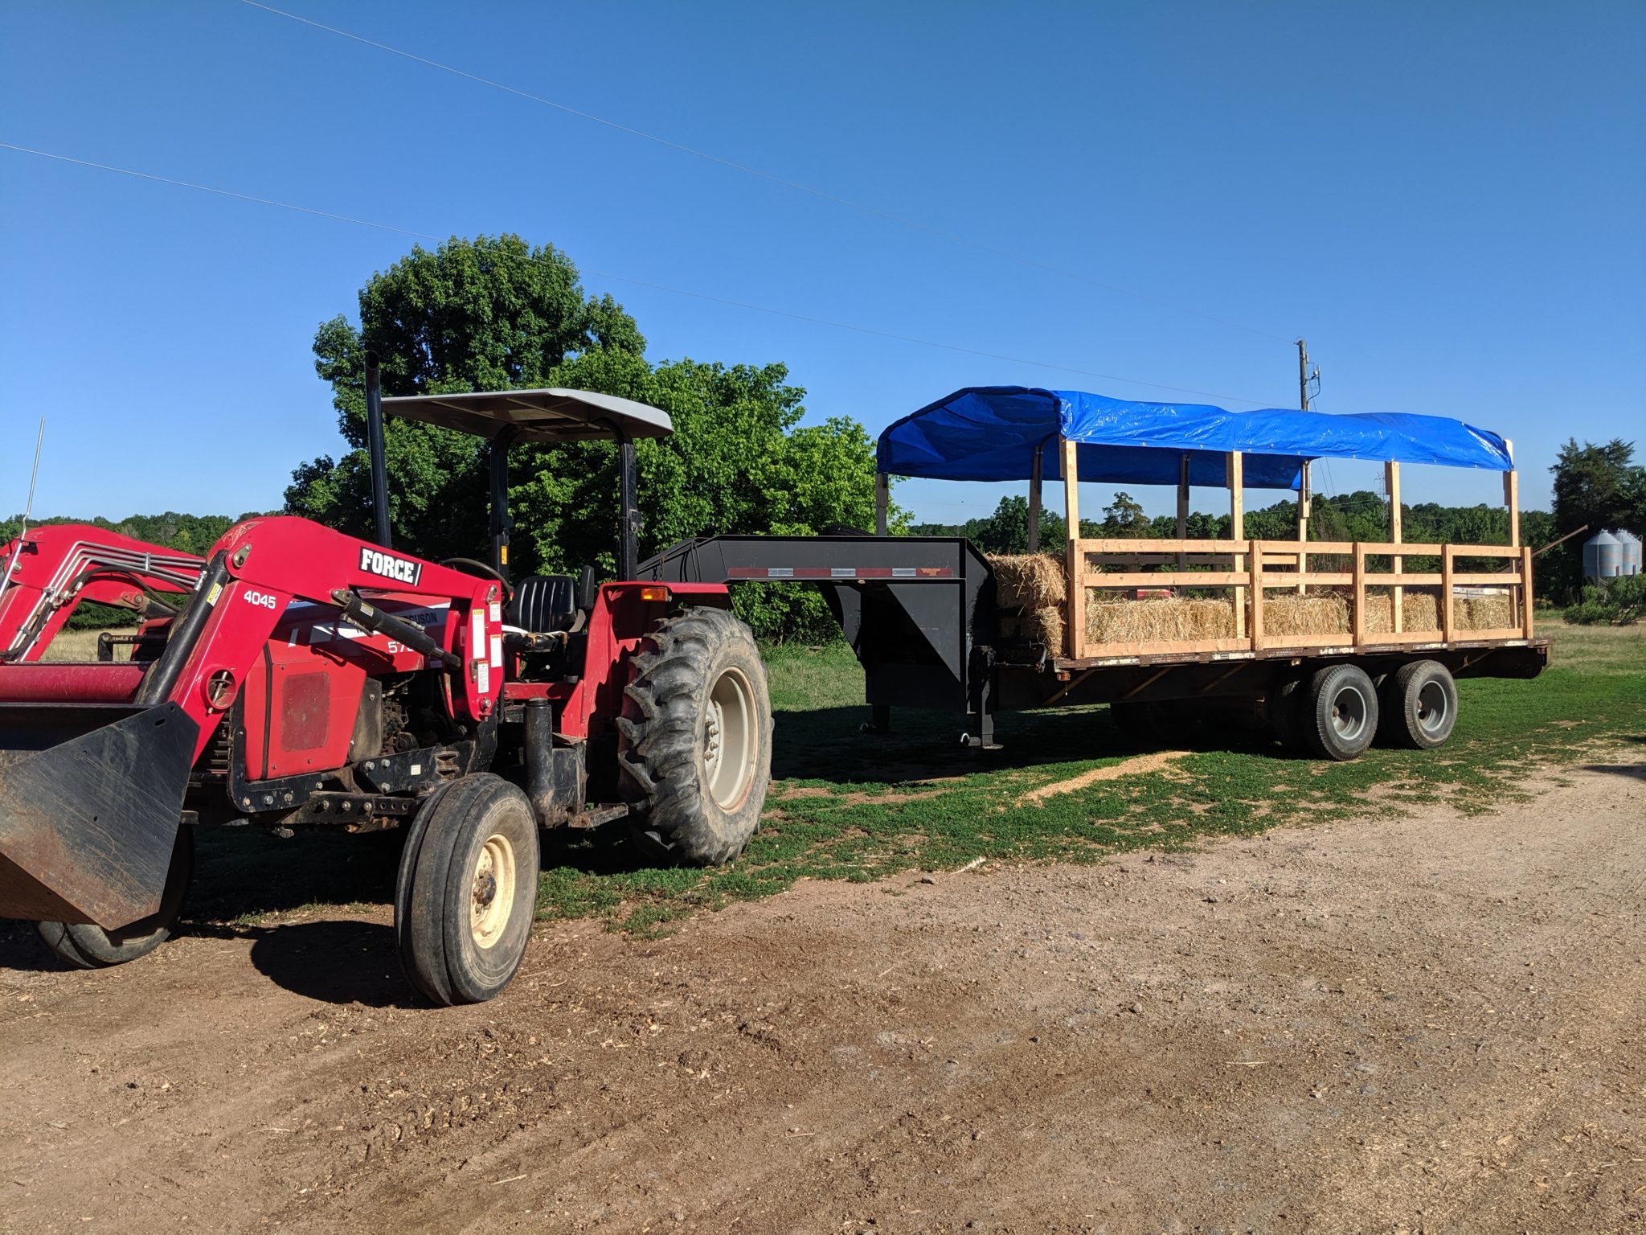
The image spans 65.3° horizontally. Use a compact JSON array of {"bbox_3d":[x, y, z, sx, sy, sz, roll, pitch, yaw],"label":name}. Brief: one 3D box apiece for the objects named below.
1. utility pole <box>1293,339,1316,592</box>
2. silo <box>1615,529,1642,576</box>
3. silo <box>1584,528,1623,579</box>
[{"bbox_3d":[15.568,-3.936,40.990,0.700,9.870,0.400,-2,0,6],"label":"utility pole"},{"bbox_3d":[63.973,-3.934,102.494,2.650,6.200,2.650,-2,0,34],"label":"silo"},{"bbox_3d":[60.913,-3.733,99.994,2.650,6.200,2.650,-2,0,34],"label":"silo"}]

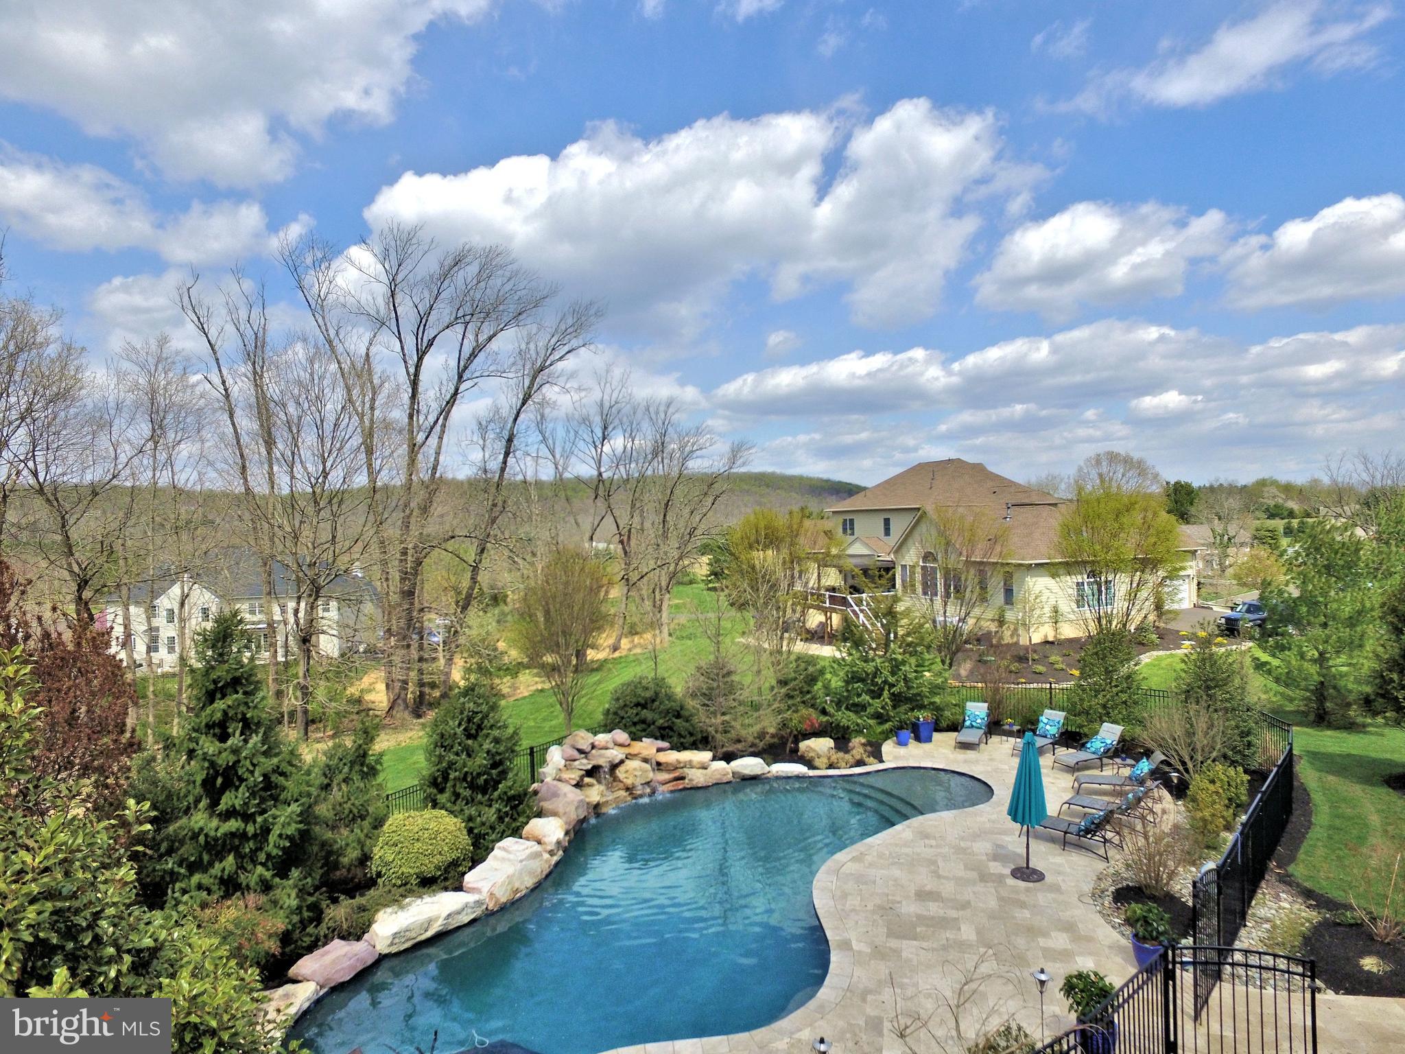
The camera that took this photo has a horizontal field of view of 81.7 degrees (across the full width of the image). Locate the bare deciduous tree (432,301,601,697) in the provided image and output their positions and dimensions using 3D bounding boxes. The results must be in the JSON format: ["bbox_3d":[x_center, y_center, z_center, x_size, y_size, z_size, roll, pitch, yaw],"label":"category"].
[{"bbox_3d":[-9.512,-1.431,41.500,8.600,20.200,7.000,-1,0,0],"label":"bare deciduous tree"}]

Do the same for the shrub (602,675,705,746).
[{"bbox_3d":[-1.247,4.864,20.726,2.600,2.050,2.400,-1,0,0],"label":"shrub"}]

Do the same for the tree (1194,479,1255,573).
[{"bbox_3d":[52.726,-0.111,82.000,6.000,9.421,6.000,-2,1,0],"label":"tree"}]

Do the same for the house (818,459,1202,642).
[{"bbox_3d":[18.630,0.394,54.039,14.600,10.300,25.500,-2,1,-18],"label":"house"}]

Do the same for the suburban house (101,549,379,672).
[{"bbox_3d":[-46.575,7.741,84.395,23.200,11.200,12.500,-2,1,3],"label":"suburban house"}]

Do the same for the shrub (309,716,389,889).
[{"bbox_3d":[-6.498,4.866,14.900,1.550,2.811,1.550,-2,1,0],"label":"shrub"}]

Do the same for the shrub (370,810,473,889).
[{"bbox_3d":[-5.113,5.747,14.800,1.820,1.076,1.750,-2,1,0],"label":"shrub"}]

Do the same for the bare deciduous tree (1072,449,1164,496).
[{"bbox_3d":[53.884,-3.283,105.000,12.000,13.450,12.000,-2,1,0],"label":"bare deciduous tree"}]

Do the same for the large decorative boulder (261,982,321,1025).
[{"bbox_3d":[-5.630,6.469,11.000,0.700,0.360,0.800,-1,1,6],"label":"large decorative boulder"}]

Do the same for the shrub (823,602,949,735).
[{"bbox_3d":[5.226,3.981,23.441,3.600,3.600,3.400,-2,1,12],"label":"shrub"}]

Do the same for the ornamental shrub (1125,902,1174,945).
[{"bbox_3d":[5.940,5.206,10.779,0.660,0.480,0.620,-1,0,0],"label":"ornamental shrub"}]

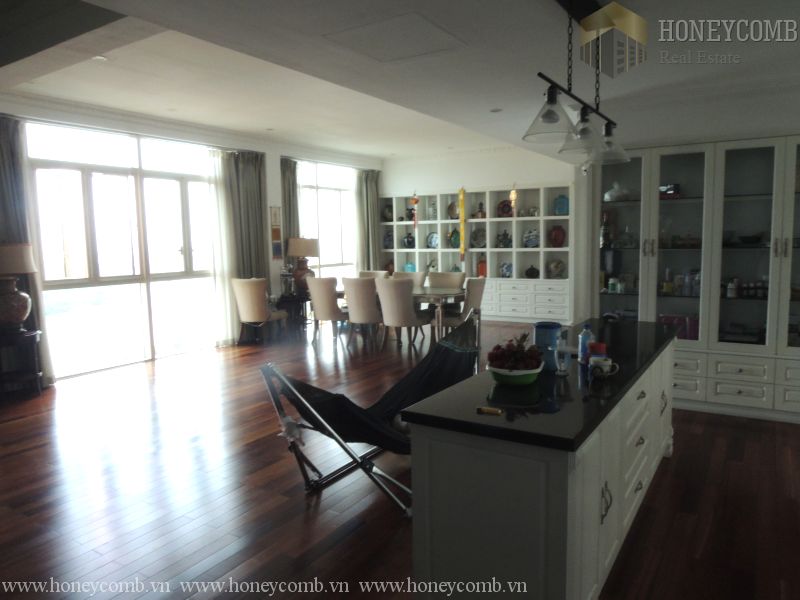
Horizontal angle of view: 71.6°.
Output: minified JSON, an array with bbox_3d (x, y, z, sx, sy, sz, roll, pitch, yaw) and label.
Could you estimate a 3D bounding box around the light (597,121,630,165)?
[{"bbox_3d":[1.277,-0.963,3.384,0.250,0.240,0.250,3,7,33],"label":"light"}]

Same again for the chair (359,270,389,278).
[{"bbox_3d":[-0.607,0.047,9.578,0.590,1.000,0.660,3,7,33],"label":"chair"}]

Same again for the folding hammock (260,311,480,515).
[{"bbox_3d":[0.004,0.675,3.702,0.750,0.970,2.320,3,7,33],"label":"folding hammock"}]

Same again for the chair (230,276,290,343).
[{"bbox_3d":[-2.171,0.160,8.864,0.590,1.000,0.660,1,7,24],"label":"chair"}]

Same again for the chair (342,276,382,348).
[{"bbox_3d":[-0.450,0.171,8.379,0.540,1.020,0.630,3,7,33],"label":"chair"}]

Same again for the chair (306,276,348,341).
[{"bbox_3d":[-0.995,0.142,8.773,0.590,1.000,0.660,3,8,36],"label":"chair"}]

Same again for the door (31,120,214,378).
[{"bbox_3d":[-3.430,-0.649,7.457,0.120,2.970,2.680,3,7,33],"label":"door"}]

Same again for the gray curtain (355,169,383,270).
[{"bbox_3d":[-0.613,-1.163,11.488,0.200,2.980,0.680,3,7,33],"label":"gray curtain"}]

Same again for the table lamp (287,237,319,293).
[{"bbox_3d":[-1.663,-0.586,9.603,0.520,0.950,0.520,-1,6,0],"label":"table lamp"}]

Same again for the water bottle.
[{"bbox_3d":[1.061,0.250,3.151,0.073,0.220,0.073,3,7,33],"label":"water bottle"}]

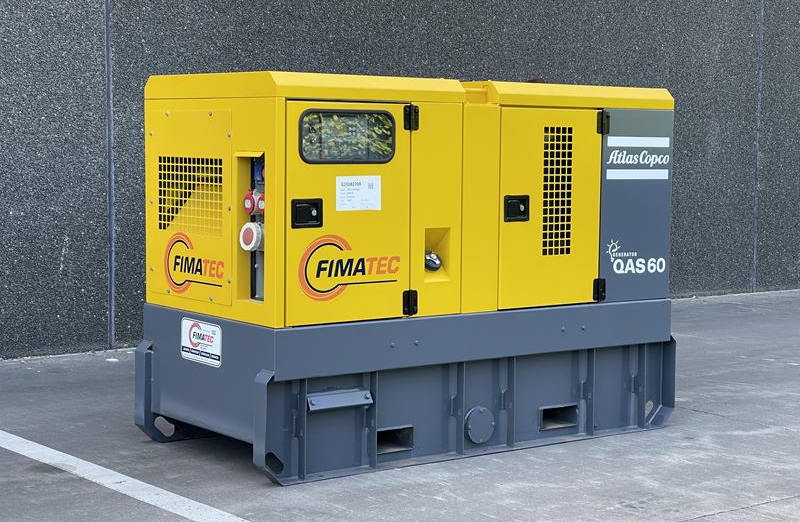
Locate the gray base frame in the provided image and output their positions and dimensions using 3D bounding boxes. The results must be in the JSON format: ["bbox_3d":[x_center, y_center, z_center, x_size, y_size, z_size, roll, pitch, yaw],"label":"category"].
[{"bbox_3d":[0.080,0.493,6.826,2.328,0.615,1.069,-3,6,-38],"label":"gray base frame"}]

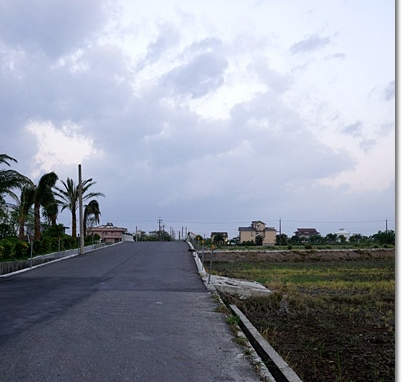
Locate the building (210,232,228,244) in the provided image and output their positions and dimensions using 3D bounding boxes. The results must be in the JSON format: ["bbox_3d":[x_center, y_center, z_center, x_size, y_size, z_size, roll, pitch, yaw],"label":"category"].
[{"bbox_3d":[8.530,21.980,207.840,7.730,5.750,8.000,0,-6,0],"label":"building"}]

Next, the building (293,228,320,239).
[{"bbox_3d":[55.270,23.660,236.820,14.150,7.950,12.000,0,-6,0],"label":"building"}]

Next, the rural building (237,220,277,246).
[{"bbox_3d":[22.120,16.790,177.220,14.490,9.380,12.000,0,-6,0],"label":"rural building"}]

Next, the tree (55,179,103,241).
[{"bbox_3d":[-8.930,1.590,33.020,3.800,5.200,3.800,0,-6,0],"label":"tree"}]

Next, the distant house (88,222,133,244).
[{"bbox_3d":[-34.240,16.070,168.740,16.260,7.880,13.000,0,-6,0],"label":"distant house"}]

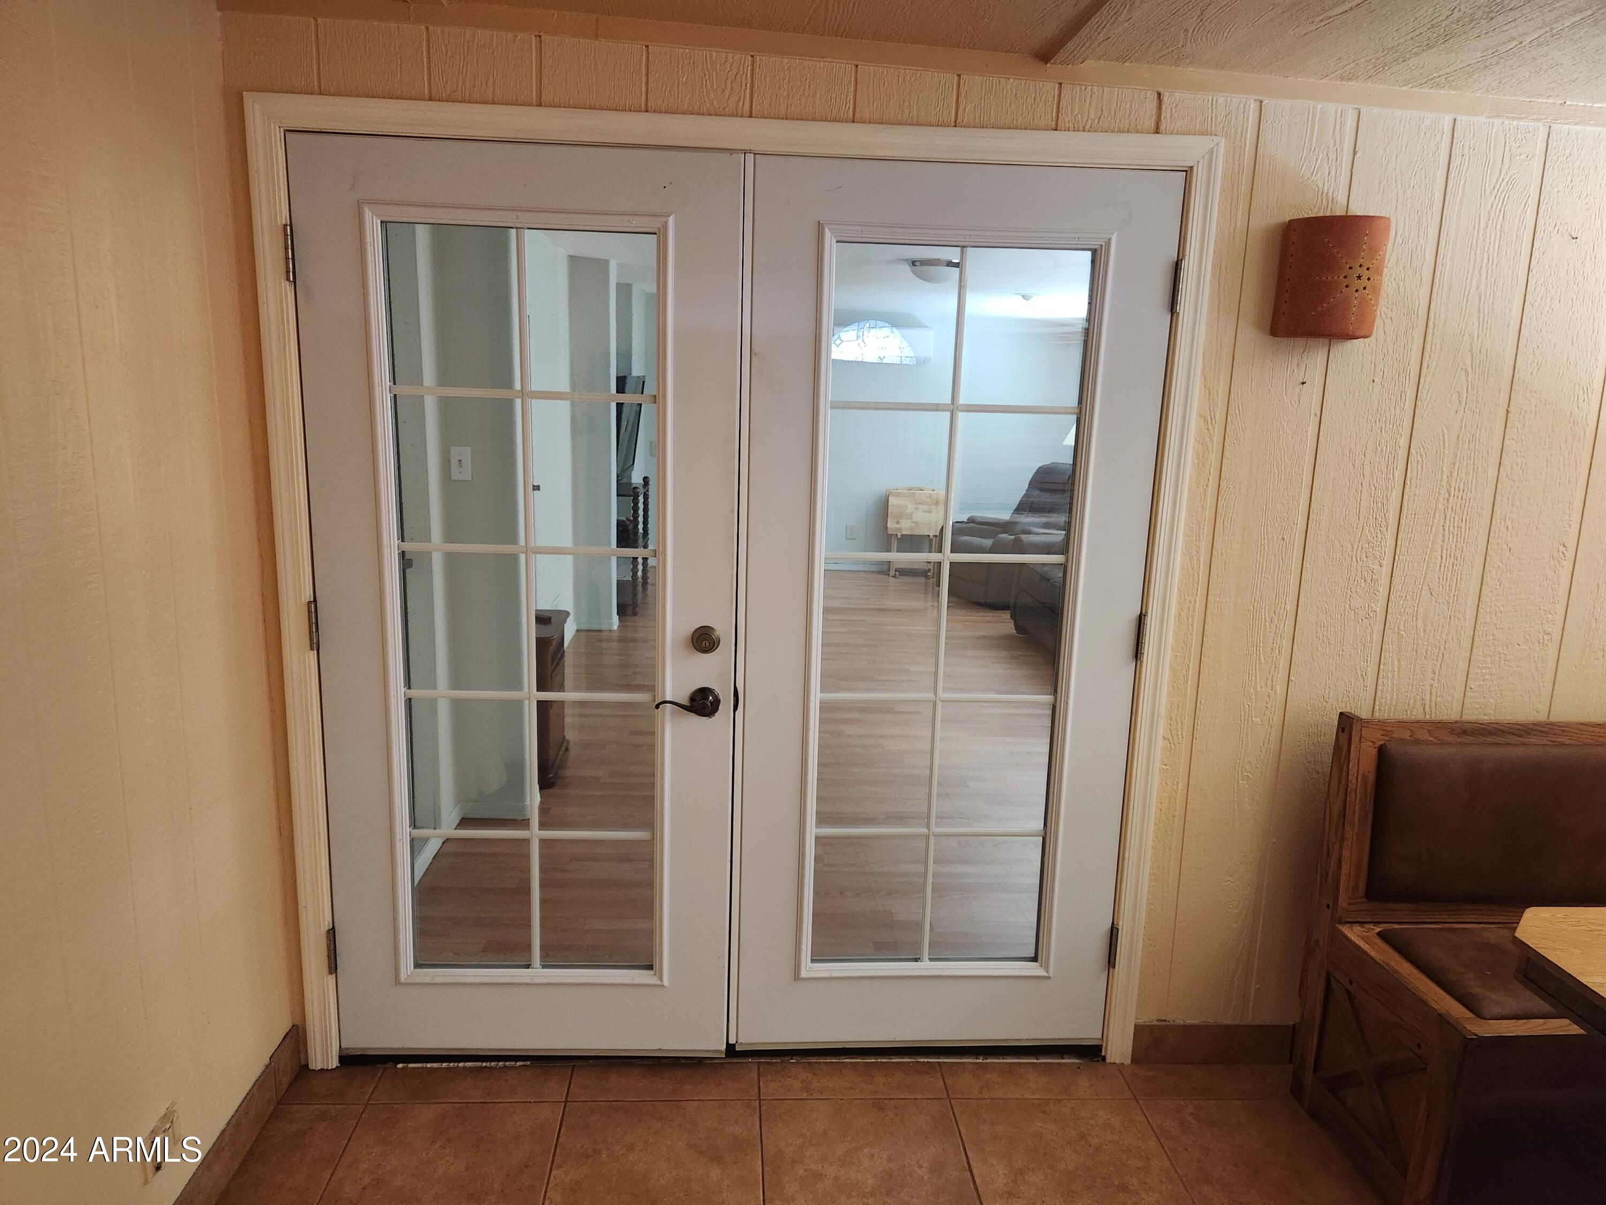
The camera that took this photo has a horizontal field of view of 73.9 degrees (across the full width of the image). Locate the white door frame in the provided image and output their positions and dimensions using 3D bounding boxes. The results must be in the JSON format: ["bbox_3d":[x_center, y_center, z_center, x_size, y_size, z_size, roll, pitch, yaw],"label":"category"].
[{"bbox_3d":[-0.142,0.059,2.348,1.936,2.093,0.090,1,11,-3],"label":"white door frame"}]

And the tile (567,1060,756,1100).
[{"bbox_3d":[-0.317,1.109,2.455,0.434,0.010,0.135,1,11,-3],"label":"tile"}]

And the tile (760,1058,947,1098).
[{"bbox_3d":[0.115,1.117,2.481,0.431,0.010,0.135,1,11,-3],"label":"tile"}]

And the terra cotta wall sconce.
[{"bbox_3d":[1.106,-0.667,2.190,0.207,0.233,0.115,1,11,-3],"label":"terra cotta wall sconce"}]

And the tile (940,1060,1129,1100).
[{"bbox_3d":[0.547,1.125,2.506,0.435,0.010,0.135,1,11,-3],"label":"tile"}]

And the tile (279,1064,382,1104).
[{"bbox_3d":[-1.062,1.096,2.411,0.192,0.010,0.135,1,11,-3],"label":"tile"}]

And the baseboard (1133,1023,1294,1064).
[{"bbox_3d":[0.997,1.064,2.572,0.390,0.110,0.013,1,11,-3],"label":"baseboard"}]

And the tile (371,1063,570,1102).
[{"bbox_3d":[-0.750,1.102,2.430,0.433,0.010,0.135,1,11,-3],"label":"tile"}]

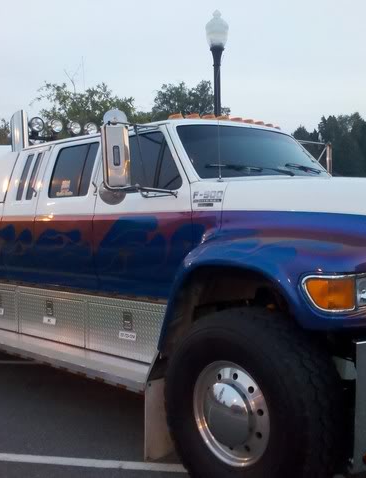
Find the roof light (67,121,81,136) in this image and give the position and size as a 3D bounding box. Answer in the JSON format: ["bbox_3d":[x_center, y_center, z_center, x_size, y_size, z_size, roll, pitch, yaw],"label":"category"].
[{"bbox_3d":[-1.129,-1.152,5.772,0.090,0.137,0.130,0,2,45],"label":"roof light"}]

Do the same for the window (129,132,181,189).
[{"bbox_3d":[-0.290,-0.571,4.134,0.880,0.460,0.050,0,-16,44],"label":"window"}]

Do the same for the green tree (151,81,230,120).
[{"bbox_3d":[0.406,-3.200,30.000,5.200,9.700,5.200,-1,1,0],"label":"green tree"}]

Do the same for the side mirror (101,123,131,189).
[{"bbox_3d":[-0.430,-0.533,3.580,0.178,0.410,0.085,-3,1,-9],"label":"side mirror"}]

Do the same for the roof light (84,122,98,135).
[{"bbox_3d":[-0.994,-1.189,5.970,0.130,0.130,0.085,-3,2,-45],"label":"roof light"}]

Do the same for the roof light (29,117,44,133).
[{"bbox_3d":[-1.455,-1.135,5.500,0.145,0.150,0.085,-3,2,-45],"label":"roof light"}]

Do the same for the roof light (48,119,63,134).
[{"bbox_3d":[-1.290,-1.138,5.611,0.090,0.137,0.130,0,2,45],"label":"roof light"}]

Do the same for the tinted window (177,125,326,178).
[{"bbox_3d":[0.614,-0.652,4.413,1.500,0.530,0.150,-3,-35,-44],"label":"tinted window"}]

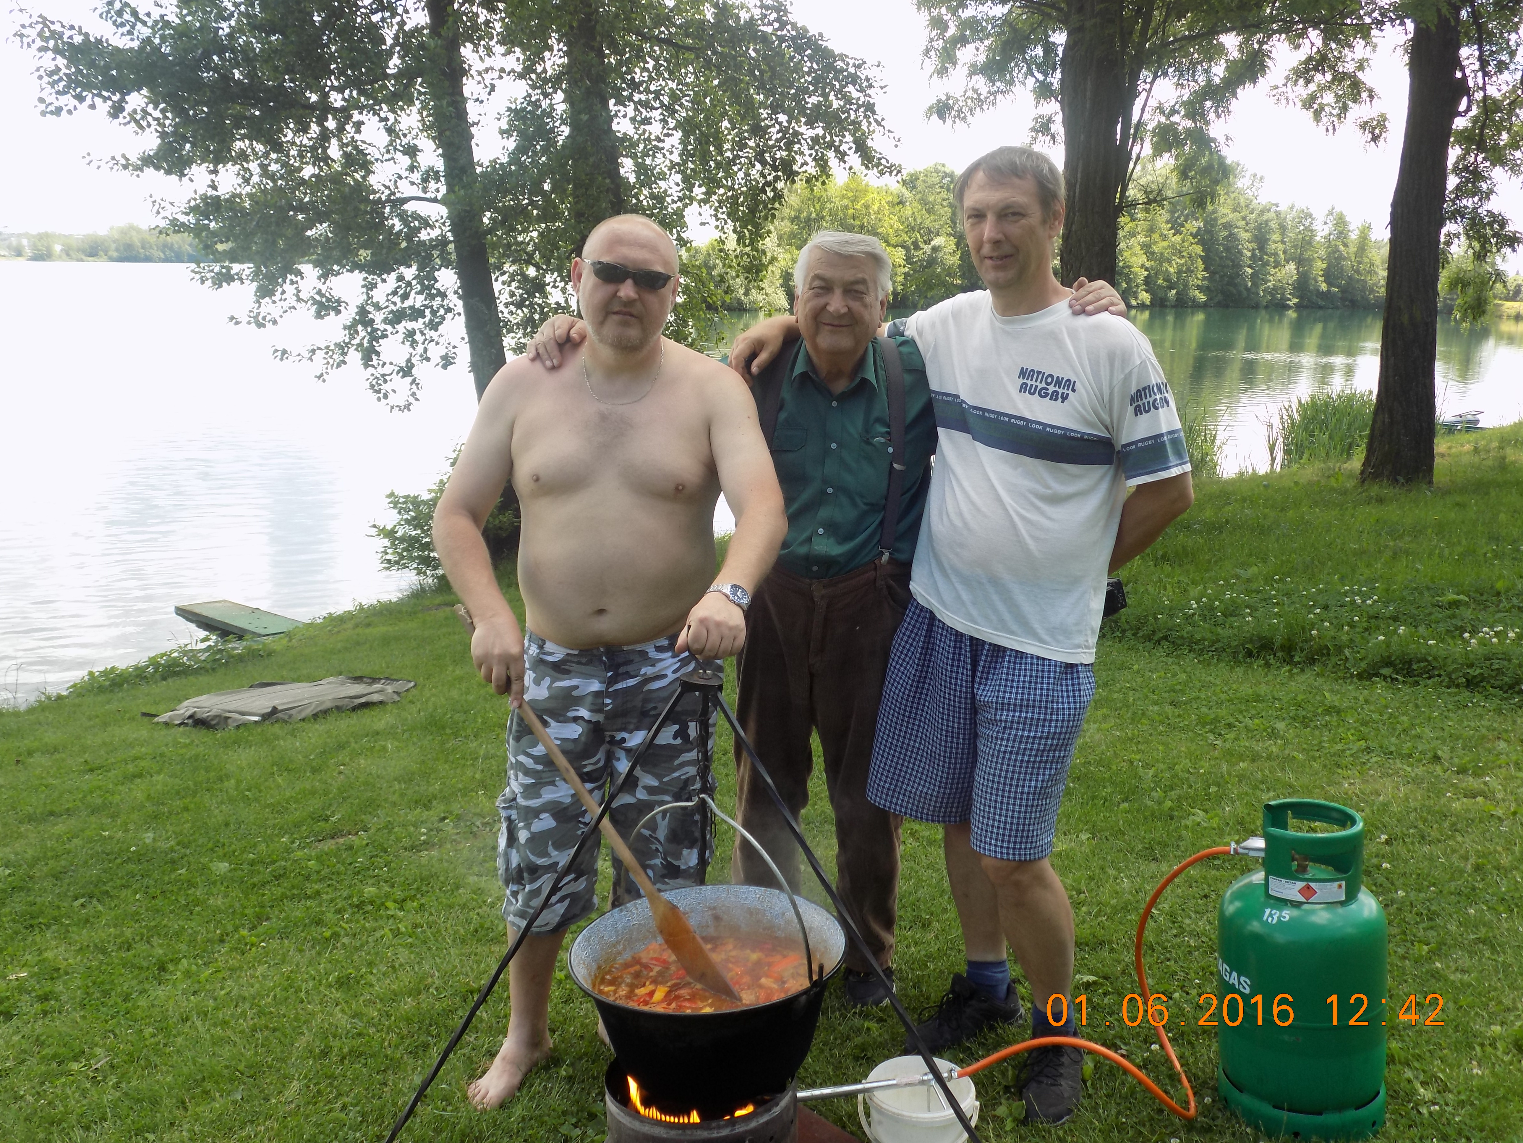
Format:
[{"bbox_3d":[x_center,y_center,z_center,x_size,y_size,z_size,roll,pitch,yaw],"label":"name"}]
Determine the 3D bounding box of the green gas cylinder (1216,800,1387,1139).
[{"bbox_3d":[1.053,0.748,2.558,0.300,0.580,0.300,3,13,23],"label":"green gas cylinder"}]

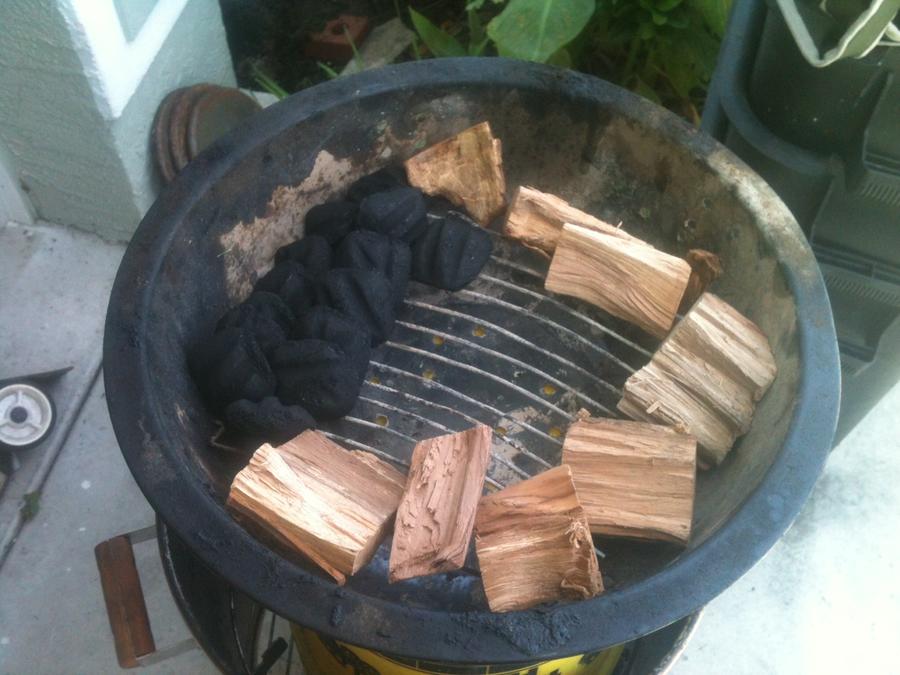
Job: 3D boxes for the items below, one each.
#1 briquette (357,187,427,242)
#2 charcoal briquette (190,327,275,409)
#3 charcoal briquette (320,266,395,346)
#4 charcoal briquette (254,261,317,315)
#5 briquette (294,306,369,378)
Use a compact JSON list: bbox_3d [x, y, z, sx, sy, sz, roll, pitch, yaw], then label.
[{"bbox_3d":[-0.037,-0.077,0.573,0.048,0.030,0.046,-18,30,2],"label":"briquette"},{"bbox_3d":[-0.120,0.017,0.509,0.048,0.031,0.048,-48,66,12],"label":"charcoal briquette"},{"bbox_3d":[-0.056,-0.018,0.543,0.030,0.049,0.046,-8,32,50],"label":"charcoal briquette"},{"bbox_3d":[-0.101,-0.030,0.556,0.049,0.031,0.049,22,56,-16],"label":"charcoal briquette"},{"bbox_3d":[-0.071,0.002,0.543,0.050,0.031,0.050,4,55,-6],"label":"briquette"}]

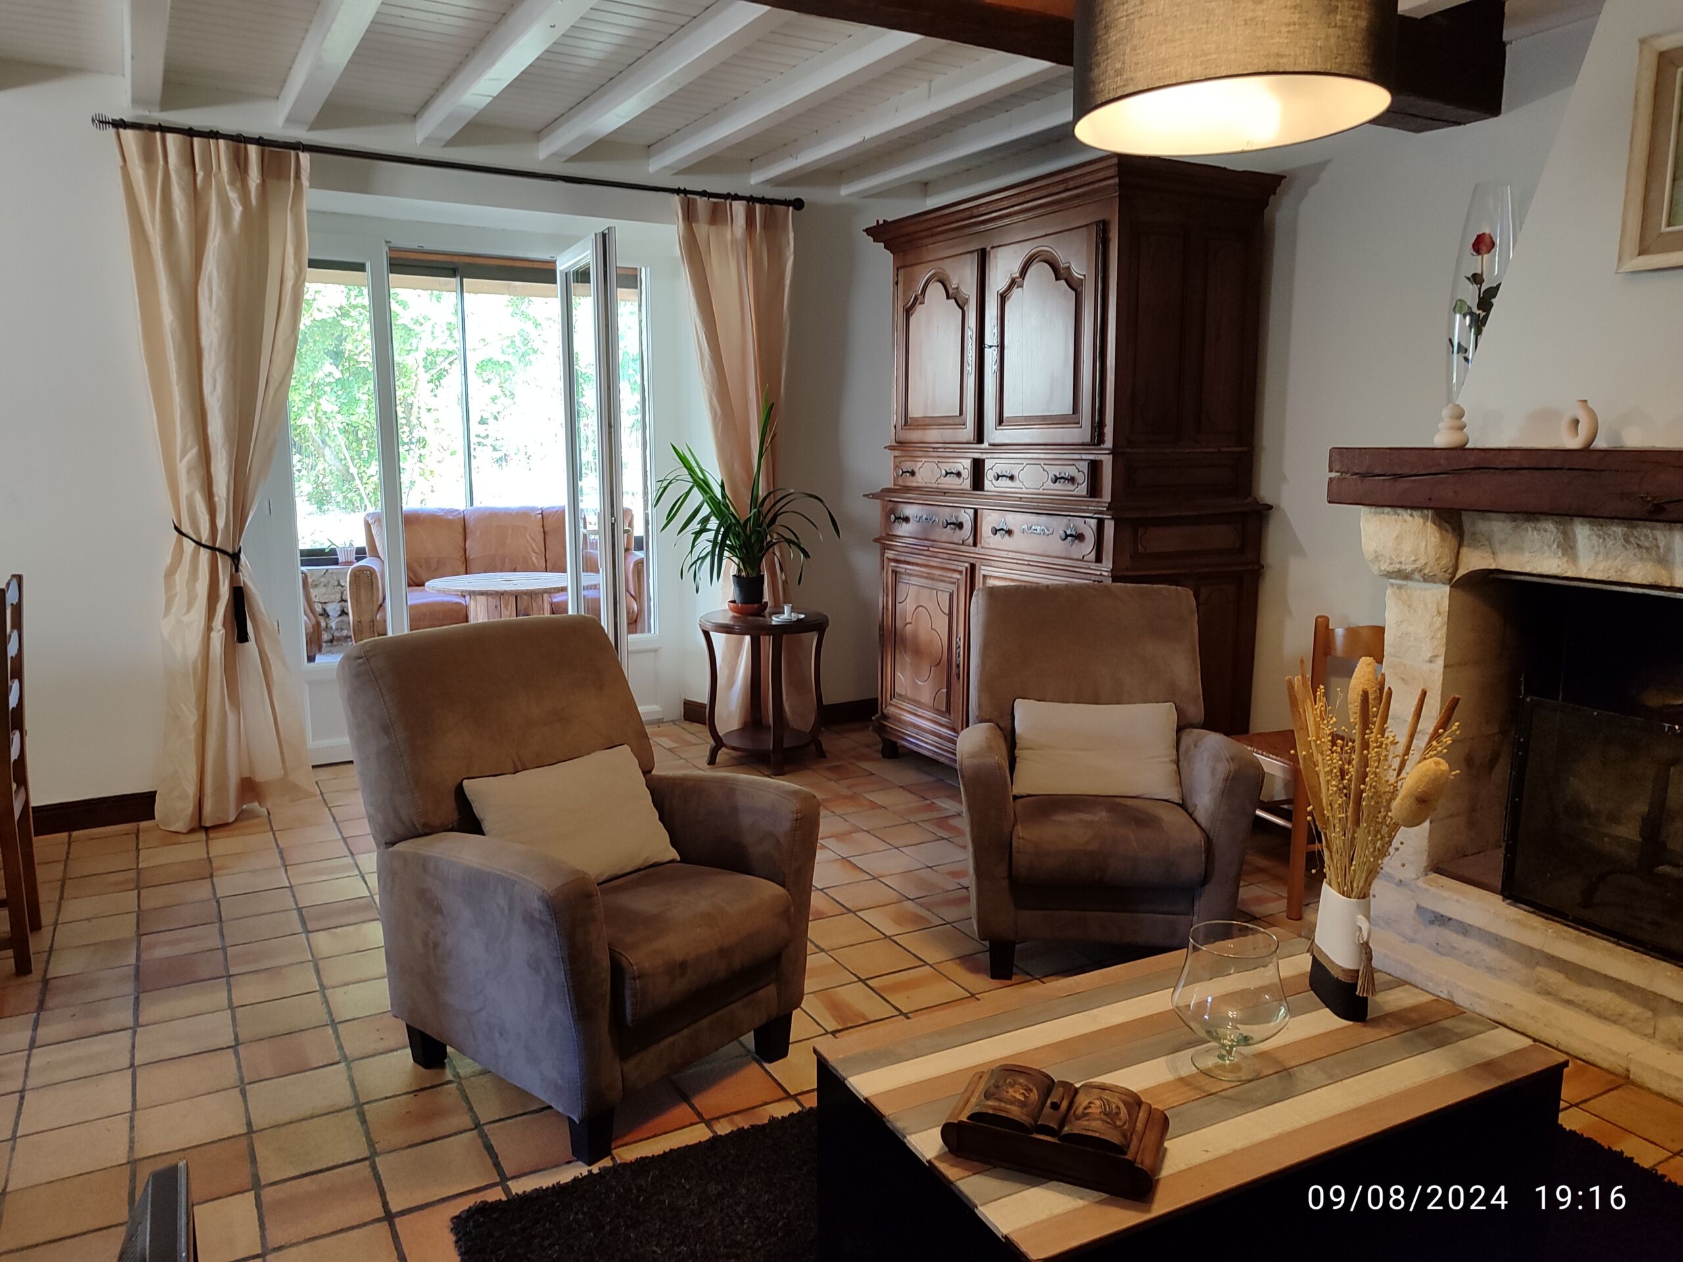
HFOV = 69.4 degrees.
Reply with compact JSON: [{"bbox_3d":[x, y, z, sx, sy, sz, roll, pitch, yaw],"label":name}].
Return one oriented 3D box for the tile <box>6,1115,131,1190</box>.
[{"bbox_3d":[-1.565,1.066,2.479,0.200,0.015,0.200,-5,11,-29],"label":"tile"}]

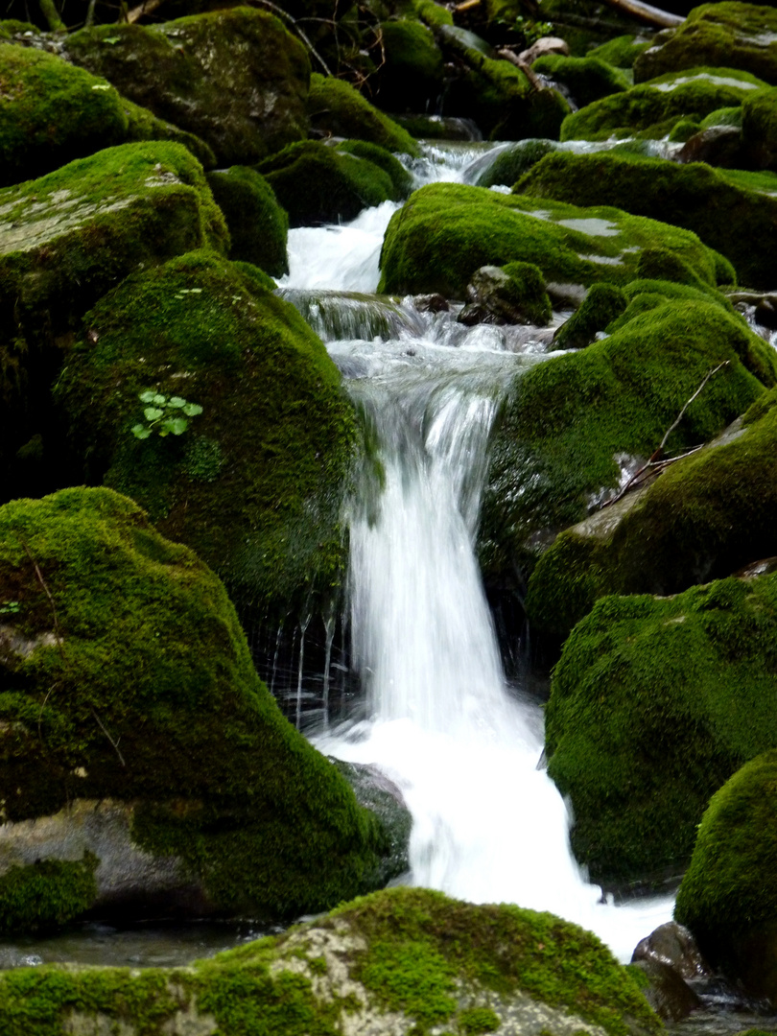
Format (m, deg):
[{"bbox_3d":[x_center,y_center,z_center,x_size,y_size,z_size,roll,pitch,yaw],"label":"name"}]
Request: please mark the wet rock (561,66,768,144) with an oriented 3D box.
[{"bbox_3d":[0.796,-1.187,14.800,0.600,0.200,0.420,0,8,0],"label":"wet rock"}]

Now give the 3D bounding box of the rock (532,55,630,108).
[{"bbox_3d":[0.601,-1.355,16.000,0.310,0.155,0.280,0,8,0],"label":"rock"}]

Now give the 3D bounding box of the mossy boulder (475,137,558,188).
[{"bbox_3d":[0.356,-0.950,13.800,0.260,0.150,0.270,0,6,0],"label":"mossy boulder"}]

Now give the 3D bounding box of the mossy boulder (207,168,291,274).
[{"bbox_3d":[-0.339,-0.690,12.000,0.220,0.270,0.300,0,6,0],"label":"mossy boulder"}]

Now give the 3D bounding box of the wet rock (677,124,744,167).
[{"bbox_3d":[0.902,-1.033,14.300,0.200,0.115,0.180,0,8,0],"label":"wet rock"}]

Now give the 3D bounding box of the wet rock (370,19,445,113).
[{"bbox_3d":[0.060,-1.385,15.800,0.230,0.270,0.260,0,8,0],"label":"wet rock"}]

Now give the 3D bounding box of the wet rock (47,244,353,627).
[{"bbox_3d":[-0.387,-0.166,10.800,0.630,0.780,0.650,0,6,0],"label":"wet rock"}]

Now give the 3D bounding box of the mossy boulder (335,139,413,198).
[{"bbox_3d":[-0.046,-0.910,13.400,0.230,0.160,0.250,0,6,0],"label":"mossy boulder"}]

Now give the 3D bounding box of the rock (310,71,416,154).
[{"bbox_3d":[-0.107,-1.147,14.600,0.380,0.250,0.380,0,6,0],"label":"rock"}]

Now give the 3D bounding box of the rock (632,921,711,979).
[{"bbox_3d":[0.543,0.833,9.900,0.150,0.105,0.140,0,8,0],"label":"rock"}]

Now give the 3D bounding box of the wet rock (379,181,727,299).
[{"bbox_3d":[0.395,-0.661,12.300,0.830,0.290,0.620,0,6,0],"label":"wet rock"}]

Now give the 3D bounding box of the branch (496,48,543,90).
[{"bbox_3d":[0.392,-1.342,15.400,0.190,0.045,0.045,42,24,17],"label":"branch"}]

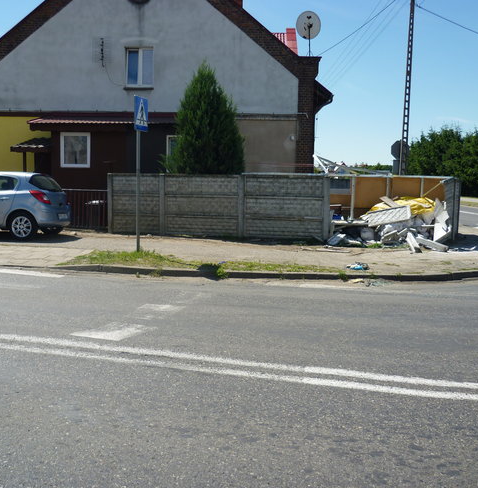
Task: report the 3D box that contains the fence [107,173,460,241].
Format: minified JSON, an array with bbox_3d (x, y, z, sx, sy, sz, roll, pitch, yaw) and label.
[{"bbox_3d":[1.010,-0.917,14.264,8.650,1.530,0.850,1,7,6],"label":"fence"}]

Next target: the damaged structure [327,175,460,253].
[{"bbox_3d":[3.591,-0.779,13.195,3.100,1.580,2.500,1,7,6],"label":"damaged structure"}]

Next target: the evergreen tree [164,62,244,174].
[{"bbox_3d":[-0.944,-2.656,16.000,2.200,4.520,2.150,1,7,0],"label":"evergreen tree"}]

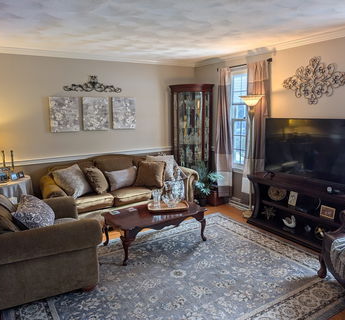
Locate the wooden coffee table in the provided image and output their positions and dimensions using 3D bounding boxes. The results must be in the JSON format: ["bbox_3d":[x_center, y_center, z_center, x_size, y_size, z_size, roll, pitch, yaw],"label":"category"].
[{"bbox_3d":[-0.199,0.805,3.514,1.115,0.399,0.624,-7,11,-31],"label":"wooden coffee table"}]

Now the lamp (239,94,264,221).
[{"bbox_3d":[1.138,-0.033,4.265,0.380,1.780,0.380,-7,11,-32],"label":"lamp"}]

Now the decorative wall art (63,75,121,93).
[{"bbox_3d":[-1.199,-1.166,4.514,0.897,0.254,0.035,-7,11,-31],"label":"decorative wall art"}]

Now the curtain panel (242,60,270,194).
[{"bbox_3d":[1.232,-0.352,4.278,0.130,2.060,0.480,-7,11,-32],"label":"curtain panel"}]

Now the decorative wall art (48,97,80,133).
[{"bbox_3d":[-1.570,-0.663,4.329,0.410,0.500,0.038,-7,11,-32],"label":"decorative wall art"}]

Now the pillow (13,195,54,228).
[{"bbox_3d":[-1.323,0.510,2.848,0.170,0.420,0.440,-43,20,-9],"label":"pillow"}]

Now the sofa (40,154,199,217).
[{"bbox_3d":[-0.755,0.418,4.428,2.200,0.920,0.930,-7,11,-32],"label":"sofa"}]

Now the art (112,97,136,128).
[{"bbox_3d":[-0.784,-0.766,4.836,0.398,0.512,0.035,-7,11,-31],"label":"art"}]

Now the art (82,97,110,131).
[{"bbox_3d":[-1.176,-0.708,4.578,0.410,0.500,0.038,-7,11,-32],"label":"art"}]

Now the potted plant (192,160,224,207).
[{"bbox_3d":[0.540,0.387,4.895,0.450,0.730,0.430,-7,11,-31],"label":"potted plant"}]

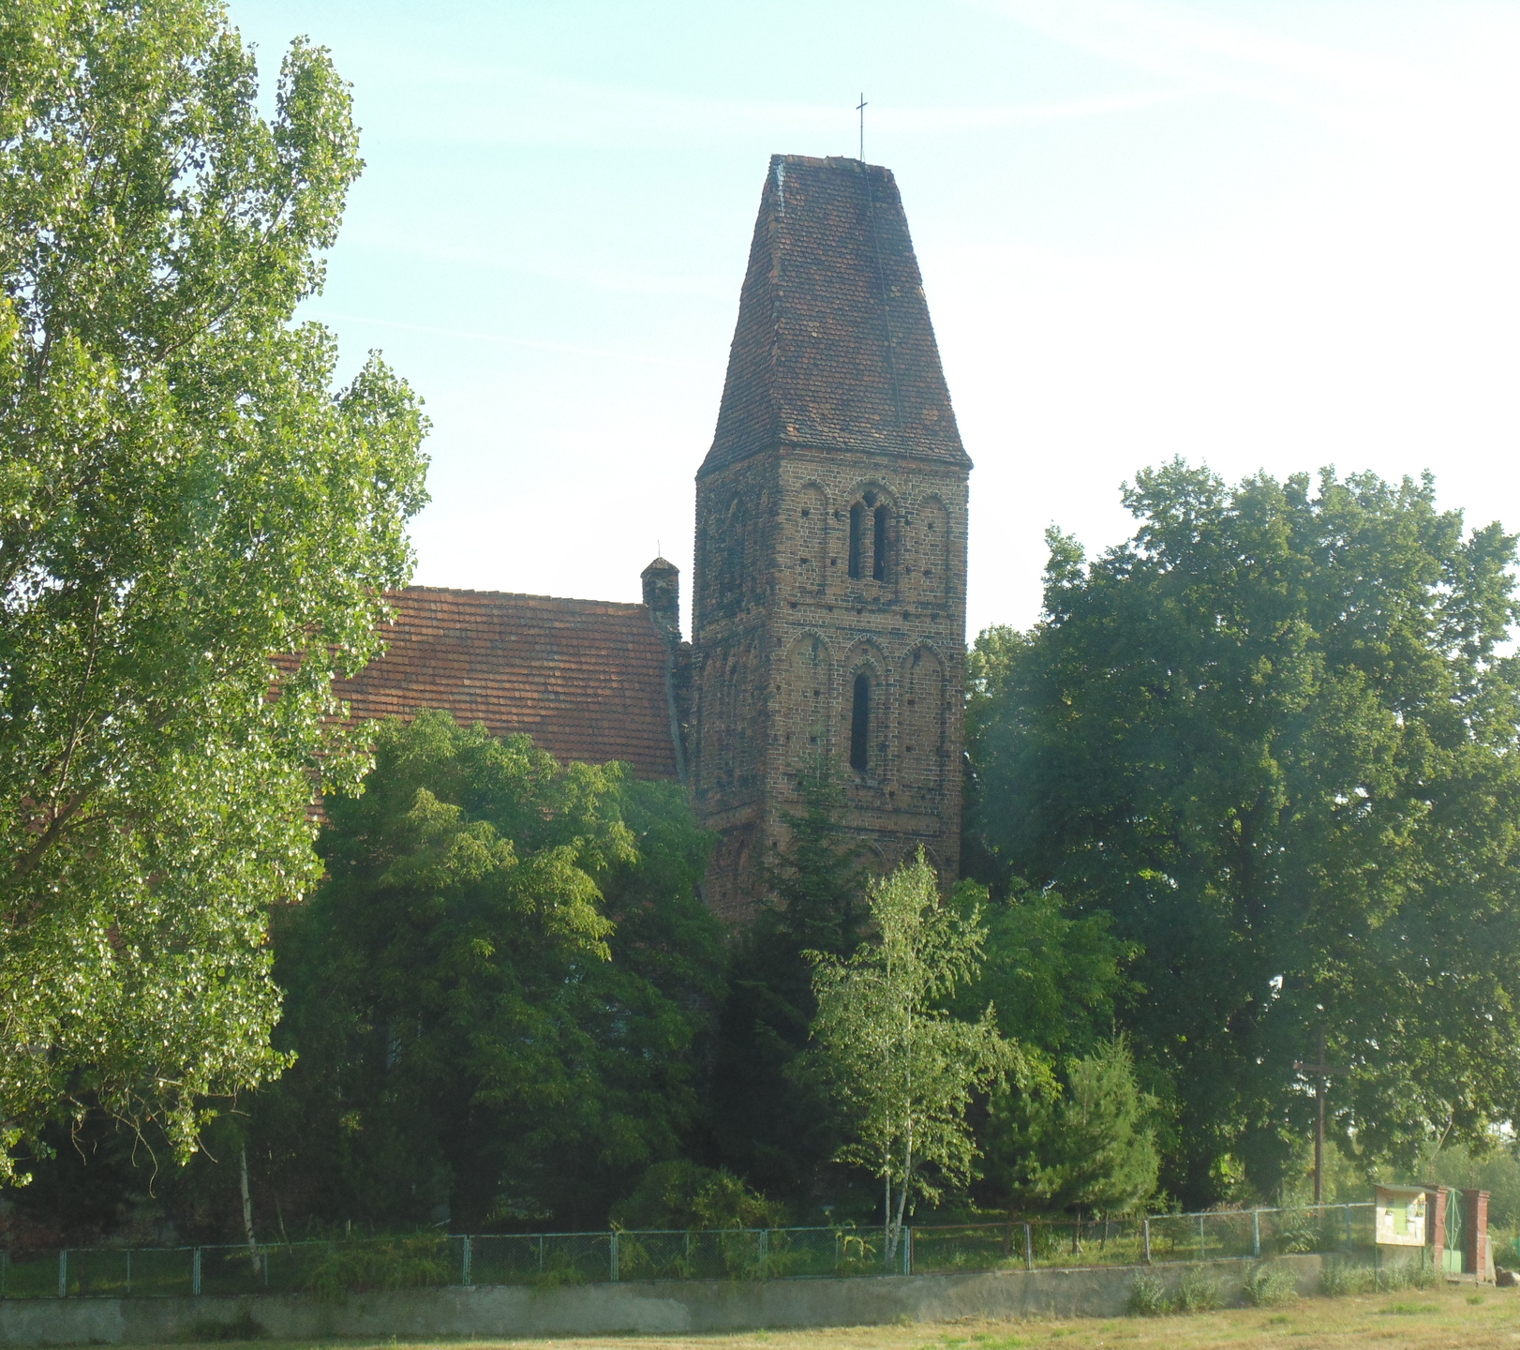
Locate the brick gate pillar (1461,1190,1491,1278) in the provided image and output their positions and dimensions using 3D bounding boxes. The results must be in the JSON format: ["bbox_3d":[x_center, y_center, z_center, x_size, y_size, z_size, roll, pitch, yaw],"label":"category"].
[{"bbox_3d":[13.787,10.723,79.000,0.410,1.730,0.410,8,-11,-38],"label":"brick gate pillar"}]

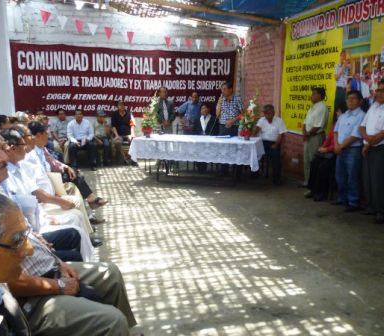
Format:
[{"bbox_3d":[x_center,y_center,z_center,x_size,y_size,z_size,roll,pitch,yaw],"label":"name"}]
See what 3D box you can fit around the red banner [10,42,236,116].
[{"bbox_3d":[-1.423,-1.936,8.309,5.000,1.570,0.050,-2,10,-10],"label":"red banner"}]

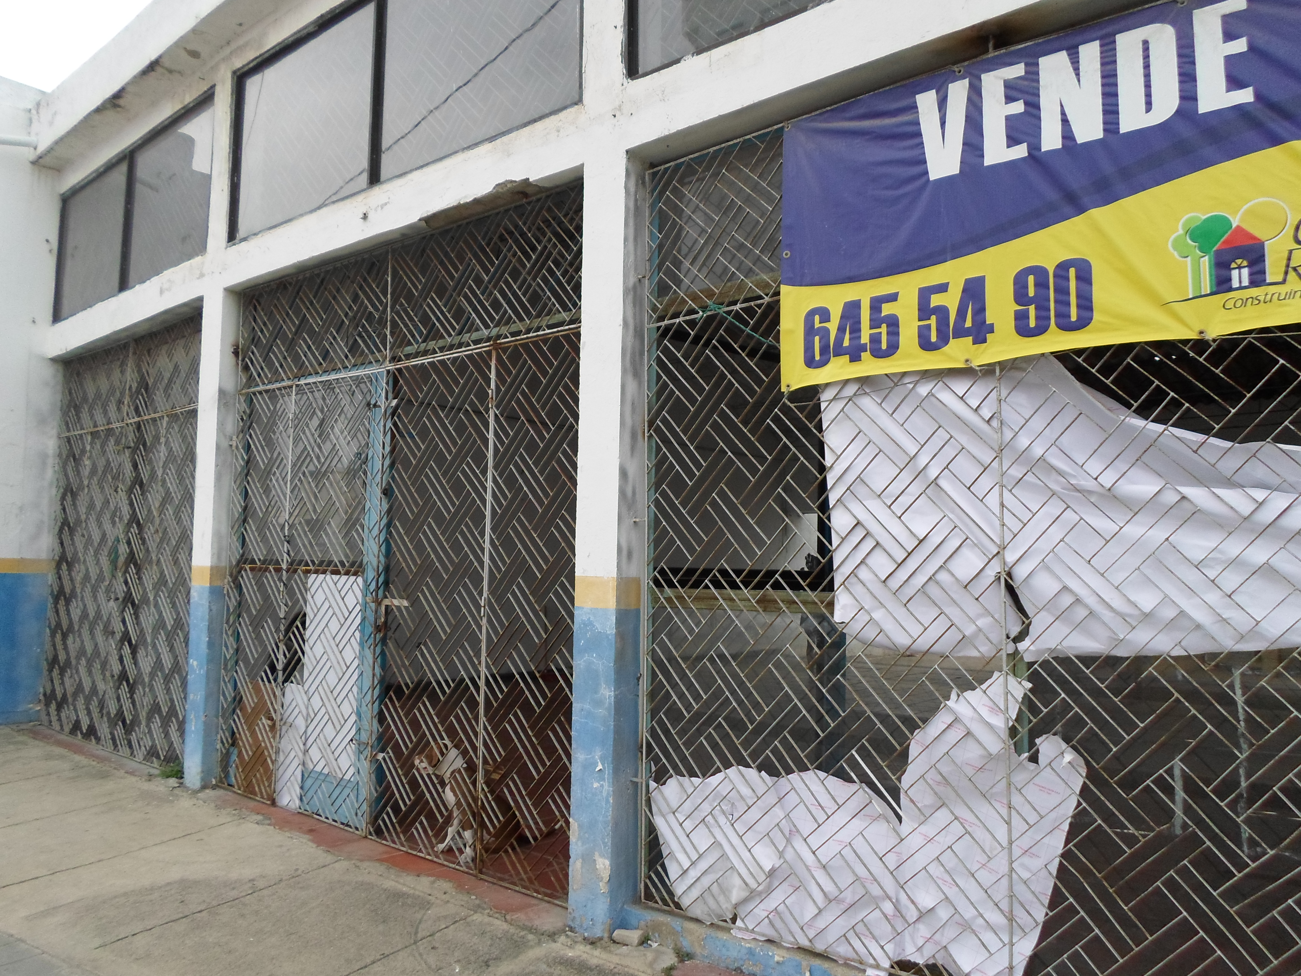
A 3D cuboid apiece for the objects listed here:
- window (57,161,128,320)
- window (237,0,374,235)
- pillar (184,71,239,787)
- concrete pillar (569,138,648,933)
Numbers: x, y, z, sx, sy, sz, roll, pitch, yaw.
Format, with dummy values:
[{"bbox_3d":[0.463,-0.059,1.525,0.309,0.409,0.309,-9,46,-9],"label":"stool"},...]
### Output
[{"bbox_3d":[-4.429,-1.931,7.429,1.255,0.999,0.059,-3,-6,39],"label":"window"},{"bbox_3d":[-2.043,-2.097,5.481,1.404,1.021,0.059,-3,-6,39],"label":"window"},{"bbox_3d":[-2.649,-0.419,5.851,0.232,4.406,0.200,-3,-6,39],"label":"pillar"},{"bbox_3d":[-0.147,0.174,3.740,0.216,3.010,0.200,-3,-6,39],"label":"concrete pillar"}]

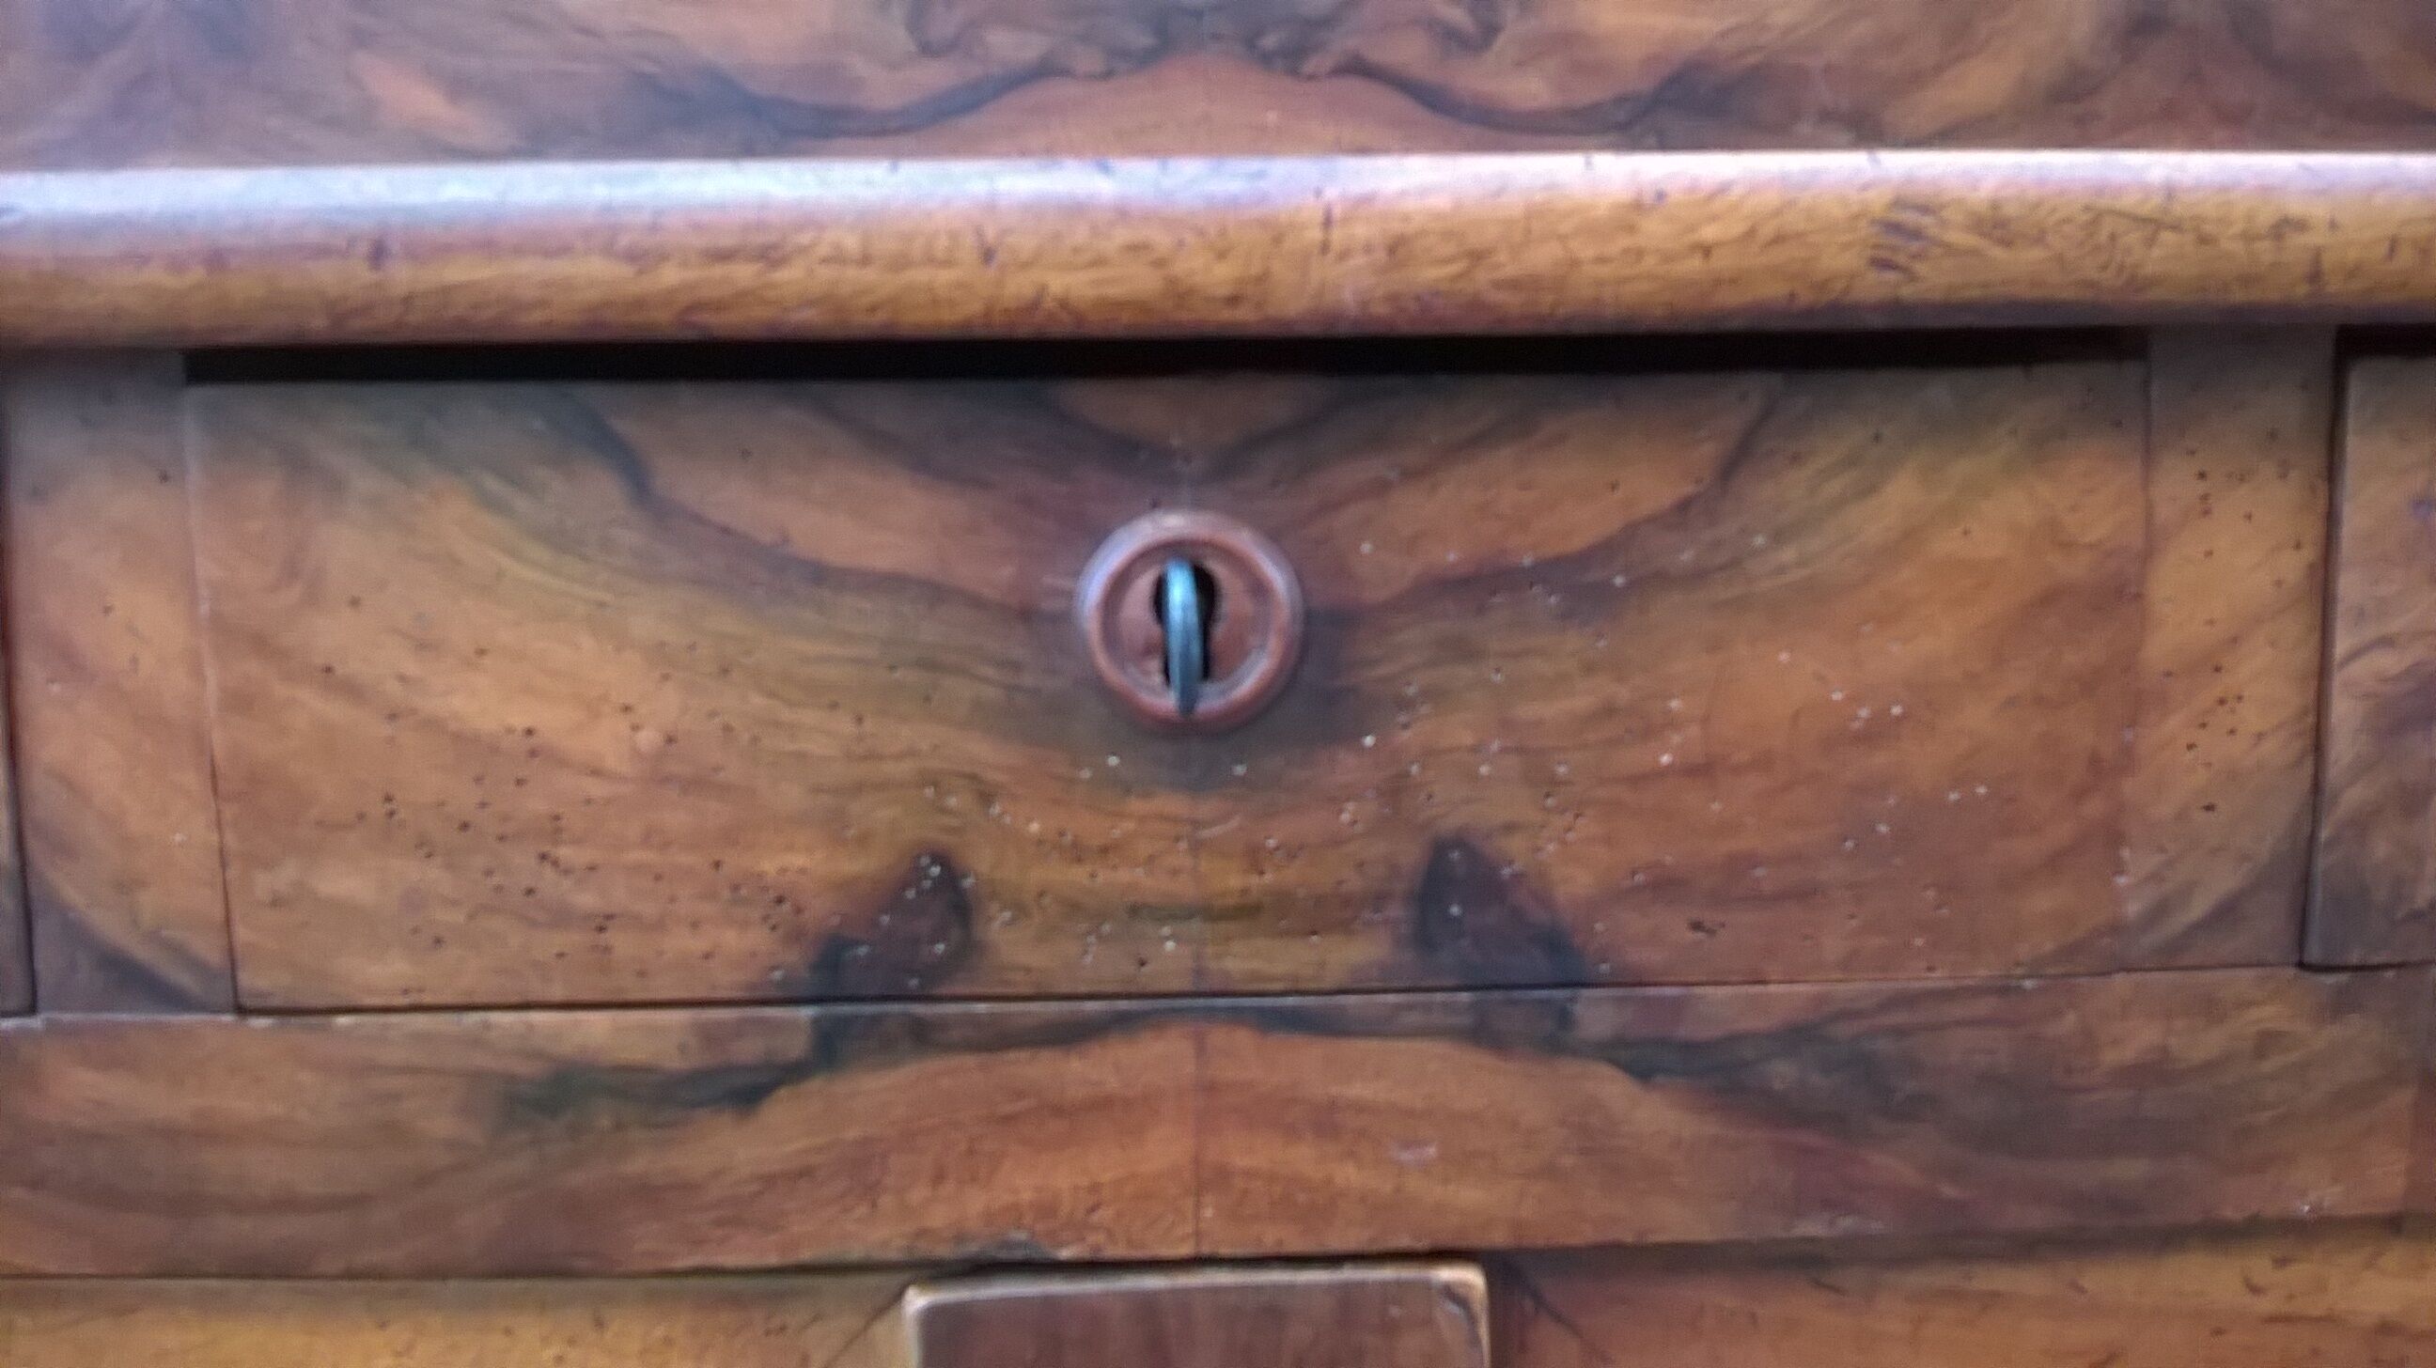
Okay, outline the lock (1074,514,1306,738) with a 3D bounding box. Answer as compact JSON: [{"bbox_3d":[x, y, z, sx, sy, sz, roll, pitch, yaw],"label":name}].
[{"bbox_3d":[-0.005,-0.010,0.343,0.036,0.036,0.008,0,7,-2],"label":"lock"}]

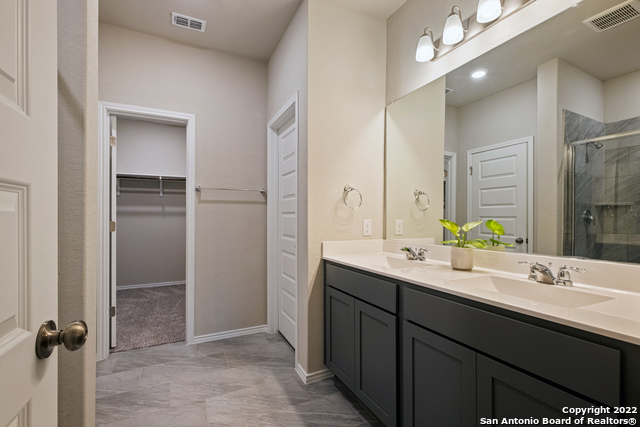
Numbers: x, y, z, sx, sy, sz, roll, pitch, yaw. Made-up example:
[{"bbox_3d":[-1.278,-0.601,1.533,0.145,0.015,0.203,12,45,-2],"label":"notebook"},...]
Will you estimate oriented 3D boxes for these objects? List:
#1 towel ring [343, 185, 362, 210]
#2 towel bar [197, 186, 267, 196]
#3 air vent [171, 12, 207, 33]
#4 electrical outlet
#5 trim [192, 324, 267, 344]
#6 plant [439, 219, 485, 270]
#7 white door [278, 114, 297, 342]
[{"bbox_3d":[0.237,-0.112,1.944,0.155,0.168,0.080,0,-1,-25],"label":"towel ring"},{"bbox_3d":[-0.836,-0.221,2.538,0.628,0.045,0.075,0,-1,-24],"label":"towel bar"},{"bbox_3d":[-1.066,-1.560,2.178,0.247,0.016,0.148,0,-1,-25],"label":"air vent"},{"bbox_3d":[0.368,0.111,2.050,0.073,0.119,0.010,0,-1,-25],"label":"electrical outlet"},{"bbox_3d":[-0.841,1.157,2.566,0.680,0.073,0.015,0,-1,-24],"label":"trim"},{"bbox_3d":[0.796,0.170,1.490,0.200,0.277,0.190,0,-1,-26],"label":"plant"},{"bbox_3d":[-0.244,0.175,2.393,0.037,2.020,0.710,0,-1,-27],"label":"white door"}]

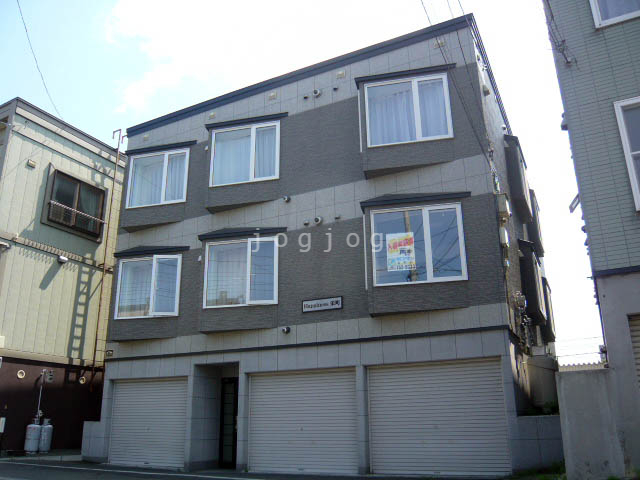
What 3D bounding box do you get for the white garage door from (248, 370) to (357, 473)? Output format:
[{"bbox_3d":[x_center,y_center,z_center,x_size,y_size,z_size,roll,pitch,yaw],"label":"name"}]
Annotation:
[{"bbox_3d":[-0.384,3.719,10.694,2.587,1.965,0.100,-10,-20,24],"label":"white garage door"}]

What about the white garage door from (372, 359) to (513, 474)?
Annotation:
[{"bbox_3d":[2.128,3.280,9.532,2.528,1.965,0.100,-10,-20,24],"label":"white garage door"}]

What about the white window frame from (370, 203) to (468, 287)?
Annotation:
[{"bbox_3d":[1.862,0.089,9.844,1.730,1.523,0.100,-5,-18,11],"label":"white window frame"}]

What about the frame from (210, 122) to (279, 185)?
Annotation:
[{"bbox_3d":[-1.847,-2.119,12.794,1.798,1.563,0.100,-5,-18,11],"label":"frame"}]

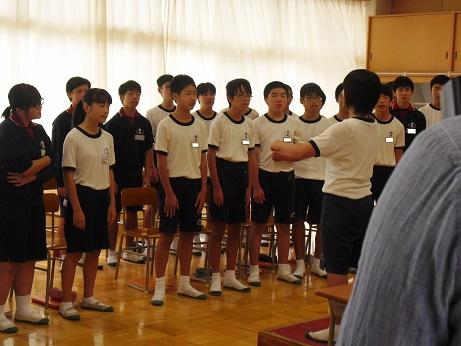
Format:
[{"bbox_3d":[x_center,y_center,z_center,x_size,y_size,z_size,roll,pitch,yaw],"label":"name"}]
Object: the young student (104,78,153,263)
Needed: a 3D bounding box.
[{"bbox_3d":[-0.927,-0.010,7.611,0.470,1.650,0.300,-3,7,-36],"label":"young student"}]

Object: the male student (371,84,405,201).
[{"bbox_3d":[1.323,0.062,7.330,0.440,1.650,0.300,3,6,15],"label":"male student"}]

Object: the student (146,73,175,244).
[{"bbox_3d":[-0.599,-0.091,8.258,0.440,1.700,0.300,-2,6,-32],"label":"student"}]

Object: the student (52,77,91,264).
[{"bbox_3d":[-1.385,-0.024,7.611,0.440,1.660,0.300,-4,7,-42],"label":"student"}]

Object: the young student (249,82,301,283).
[{"bbox_3d":[0.358,0.078,6.911,0.450,1.660,0.310,-2,6,-28],"label":"young student"}]

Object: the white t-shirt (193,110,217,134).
[{"bbox_3d":[-0.215,-0.333,8.195,0.440,0.590,0.250,-1,6,-24],"label":"white t-shirt"}]

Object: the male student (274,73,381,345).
[{"bbox_3d":[0.563,0.164,4.956,0.480,1.570,0.560,-3,7,-35],"label":"male student"}]

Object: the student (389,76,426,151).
[{"bbox_3d":[1.673,-0.043,8.080,0.460,1.730,0.300,2,6,8],"label":"student"}]

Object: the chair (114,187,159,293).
[{"bbox_3d":[-0.632,0.522,6.816,0.390,0.755,0.480,-3,7,-38],"label":"chair"}]

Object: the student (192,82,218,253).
[{"bbox_3d":[-0.221,-0.055,8.221,0.440,1.650,0.290,-1,6,-24],"label":"student"}]

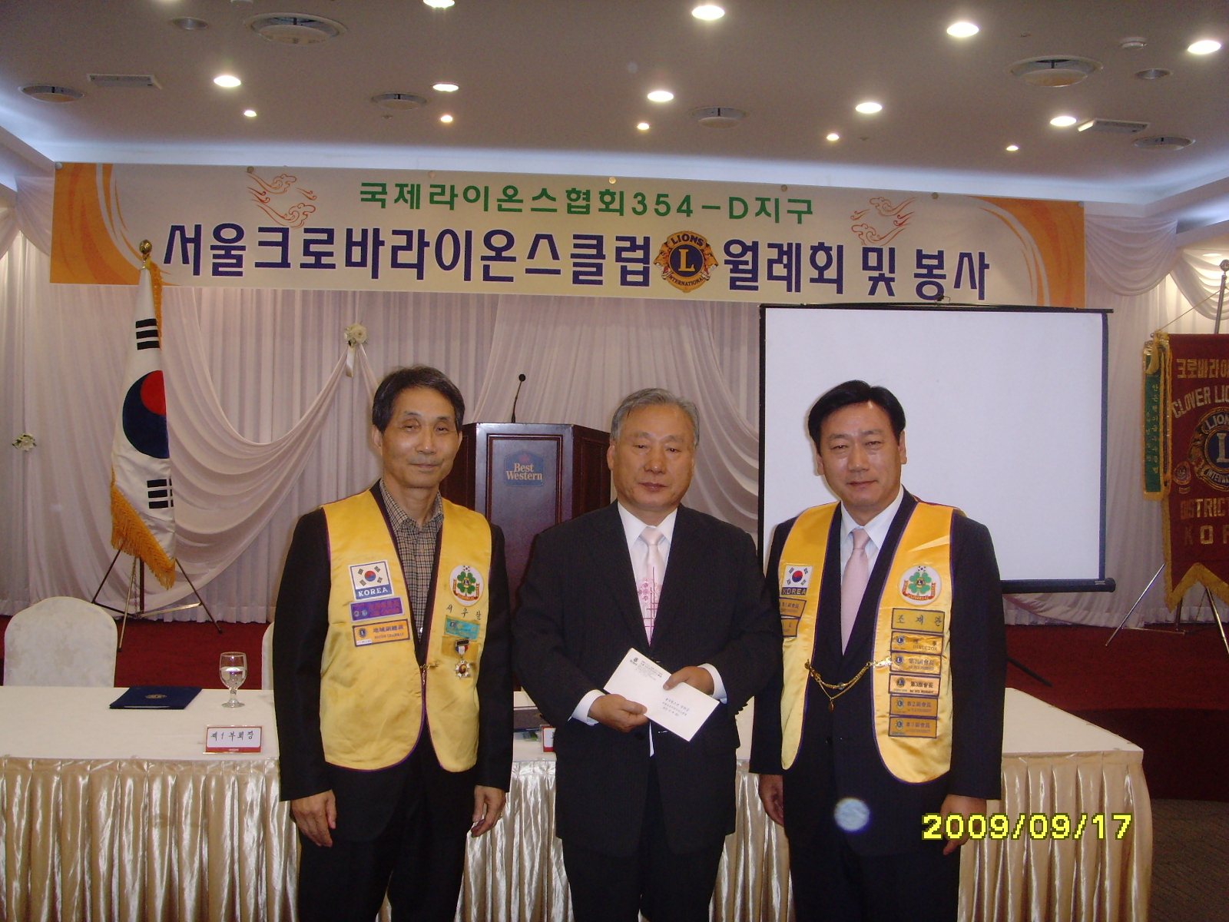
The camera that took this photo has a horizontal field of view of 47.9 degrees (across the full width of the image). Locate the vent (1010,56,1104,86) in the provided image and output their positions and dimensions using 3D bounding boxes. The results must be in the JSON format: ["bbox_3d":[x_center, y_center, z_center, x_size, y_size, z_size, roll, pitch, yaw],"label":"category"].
[{"bbox_3d":[1.893,-1.670,5.939,0.400,0.080,0.400,1,1,-6],"label":"vent"}]

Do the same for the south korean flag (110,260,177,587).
[{"bbox_3d":[-2.506,-0.194,7.360,0.360,1.740,0.250,1,1,-6],"label":"south korean flag"}]

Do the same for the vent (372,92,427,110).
[{"bbox_3d":[-1.058,-1.766,6.811,0.280,0.070,0.280,1,1,-6],"label":"vent"}]

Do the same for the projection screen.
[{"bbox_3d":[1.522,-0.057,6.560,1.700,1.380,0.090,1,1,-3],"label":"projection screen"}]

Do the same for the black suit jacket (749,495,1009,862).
[{"bbox_3d":[0.520,0.406,2.740,0.500,0.695,0.280,2,1,27],"label":"black suit jacket"}]

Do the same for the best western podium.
[{"bbox_3d":[-0.402,0.430,6.201,0.780,1.184,0.500,1,1,-6],"label":"best western podium"}]

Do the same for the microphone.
[{"bbox_3d":[-0.428,-0.269,6.200,0.060,0.250,0.120,1,1,-6],"label":"microphone"}]

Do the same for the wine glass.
[{"bbox_3d":[-1.082,0.621,3.930,0.077,0.155,0.077,1,1,-6],"label":"wine glass"}]

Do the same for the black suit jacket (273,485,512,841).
[{"bbox_3d":[-0.452,0.400,2.820,0.490,0.700,0.270,1,1,-25],"label":"black suit jacket"}]

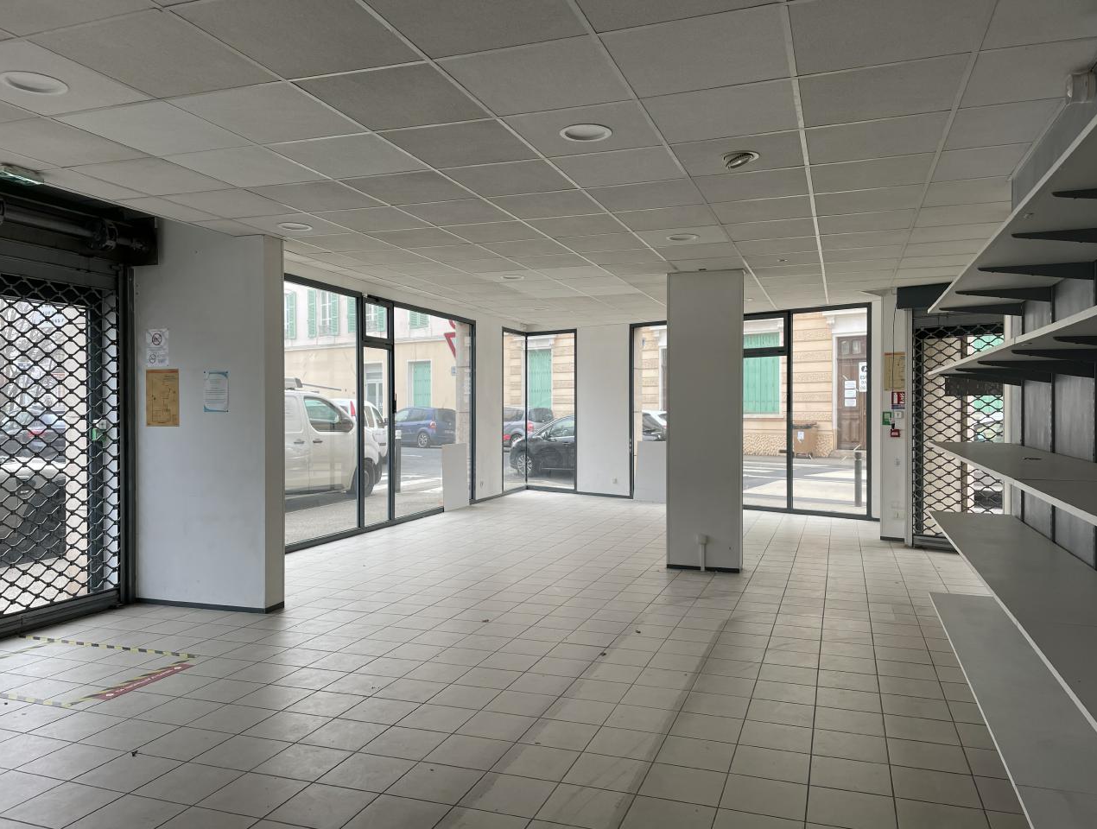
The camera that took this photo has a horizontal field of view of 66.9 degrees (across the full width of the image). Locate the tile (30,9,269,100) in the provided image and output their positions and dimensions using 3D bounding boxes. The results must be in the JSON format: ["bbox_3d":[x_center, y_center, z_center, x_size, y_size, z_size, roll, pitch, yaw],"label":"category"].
[{"bbox_3d":[-1.365,-1.258,2.927,0.586,0.020,0.588,0,0,19],"label":"tile"}]

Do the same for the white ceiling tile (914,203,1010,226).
[{"bbox_3d":[2.665,-1.295,5.317,0.600,0.025,0.600,0,0,19],"label":"white ceiling tile"}]

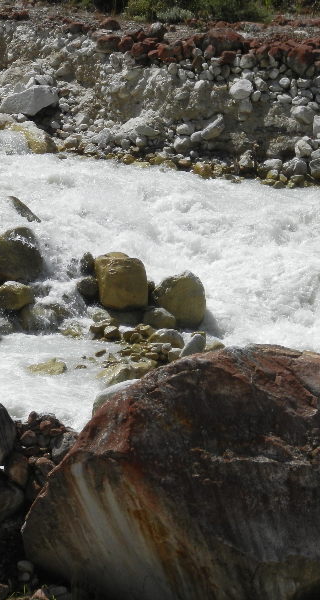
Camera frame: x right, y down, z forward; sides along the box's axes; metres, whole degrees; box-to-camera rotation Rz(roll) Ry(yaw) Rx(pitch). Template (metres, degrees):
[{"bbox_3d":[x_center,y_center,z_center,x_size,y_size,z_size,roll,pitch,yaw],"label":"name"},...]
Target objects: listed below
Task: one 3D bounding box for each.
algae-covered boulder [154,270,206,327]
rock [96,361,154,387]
[{"bbox_3d":[0.205,0.000,40.000,0.570,0.540,0.520,0,16,0],"label":"algae-covered boulder"},{"bbox_3d":[-0.347,0.750,38.400,0.570,0.230,0.420,0,16,0],"label":"rock"}]

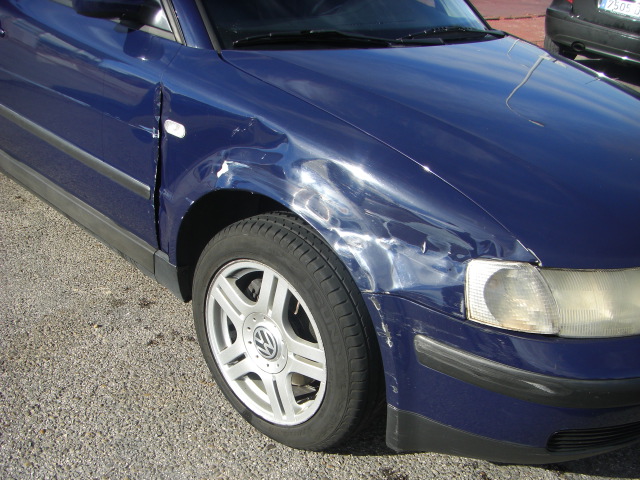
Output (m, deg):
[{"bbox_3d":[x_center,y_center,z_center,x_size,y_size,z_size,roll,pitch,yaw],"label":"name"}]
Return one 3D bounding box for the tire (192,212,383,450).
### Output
[{"bbox_3d":[-0.086,0.238,1.850,0.630,0.625,0.210,22,28,37],"label":"tire"}]

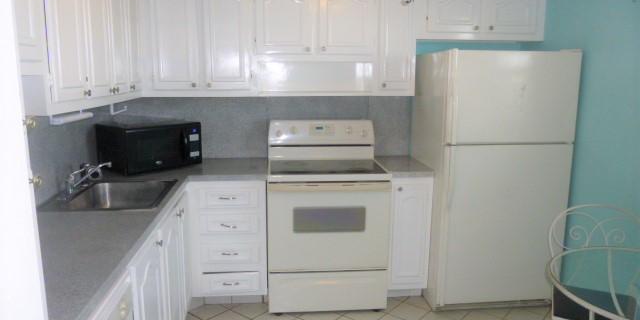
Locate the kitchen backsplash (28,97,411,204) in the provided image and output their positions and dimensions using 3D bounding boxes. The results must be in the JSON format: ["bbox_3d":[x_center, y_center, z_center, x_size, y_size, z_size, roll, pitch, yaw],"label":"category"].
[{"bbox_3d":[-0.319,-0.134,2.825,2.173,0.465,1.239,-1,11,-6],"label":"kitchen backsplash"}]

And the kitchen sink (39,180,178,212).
[{"bbox_3d":[-1.049,0.256,2.396,0.530,0.178,0.580,-1,11,-5],"label":"kitchen sink"}]

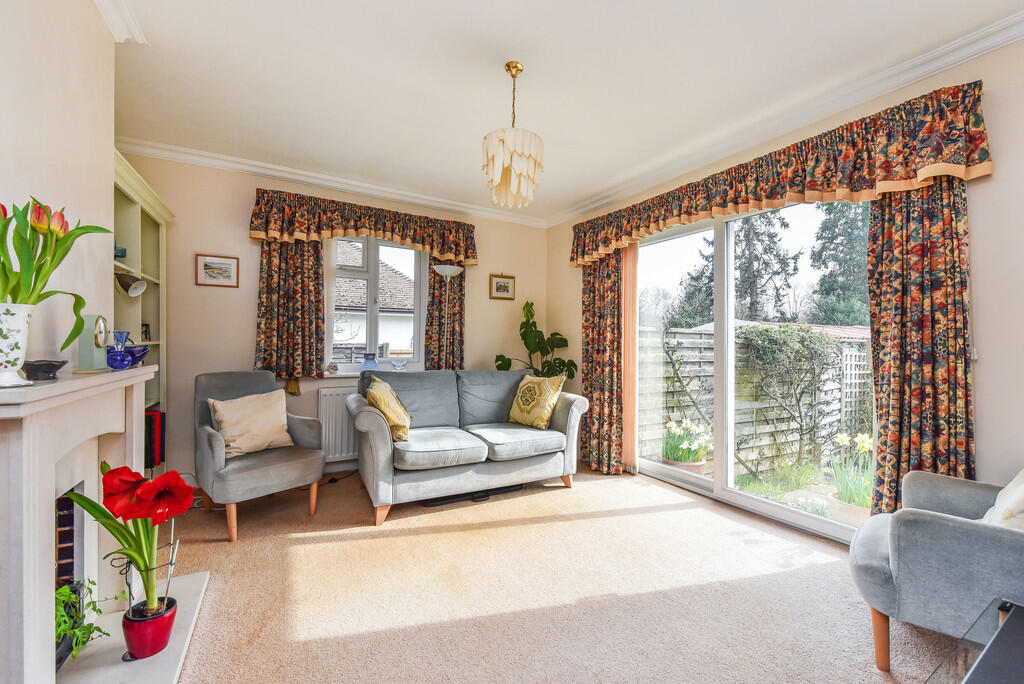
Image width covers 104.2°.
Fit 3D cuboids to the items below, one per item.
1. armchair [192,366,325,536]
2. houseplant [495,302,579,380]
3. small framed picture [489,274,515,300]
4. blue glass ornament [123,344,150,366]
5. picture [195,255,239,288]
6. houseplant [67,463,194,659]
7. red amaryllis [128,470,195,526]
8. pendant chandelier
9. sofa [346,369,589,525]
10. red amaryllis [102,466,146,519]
[{"bbox_3d":[-1.615,0.660,2.555,0.690,0.875,0.610,0,0,41],"label":"armchair"},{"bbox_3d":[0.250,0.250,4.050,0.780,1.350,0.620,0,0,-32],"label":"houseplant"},{"bbox_3d":[-0.099,-0.580,4.253,0.316,0.261,0.020,0,0,-32],"label":"small framed picture"},{"bbox_3d":[-1.508,0.054,1.580,0.120,0.088,0.120,0,0,-31],"label":"blue glass ornament"},{"bbox_3d":[-2.181,-0.518,2.958,0.261,0.228,0.020,0,0,-32],"label":"picture"},{"bbox_3d":[-1.266,0.732,1.339,0.307,0.629,0.256,0,0,-32],"label":"houseplant"},{"bbox_3d":[-1.173,0.524,1.333,0.143,0.187,0.169,0,0,30],"label":"red amaryllis"},{"bbox_3d":[0.005,-1.018,1.965,0.295,0.700,0.295,0,0,0],"label":"pendant chandelier"},{"bbox_3d":[-0.345,0.665,3.075,1.700,0.870,0.840,0,0,-27],"label":"sofa"},{"bbox_3d":[-1.292,0.507,1.336,0.138,0.182,0.153,0,0,-23],"label":"red amaryllis"}]

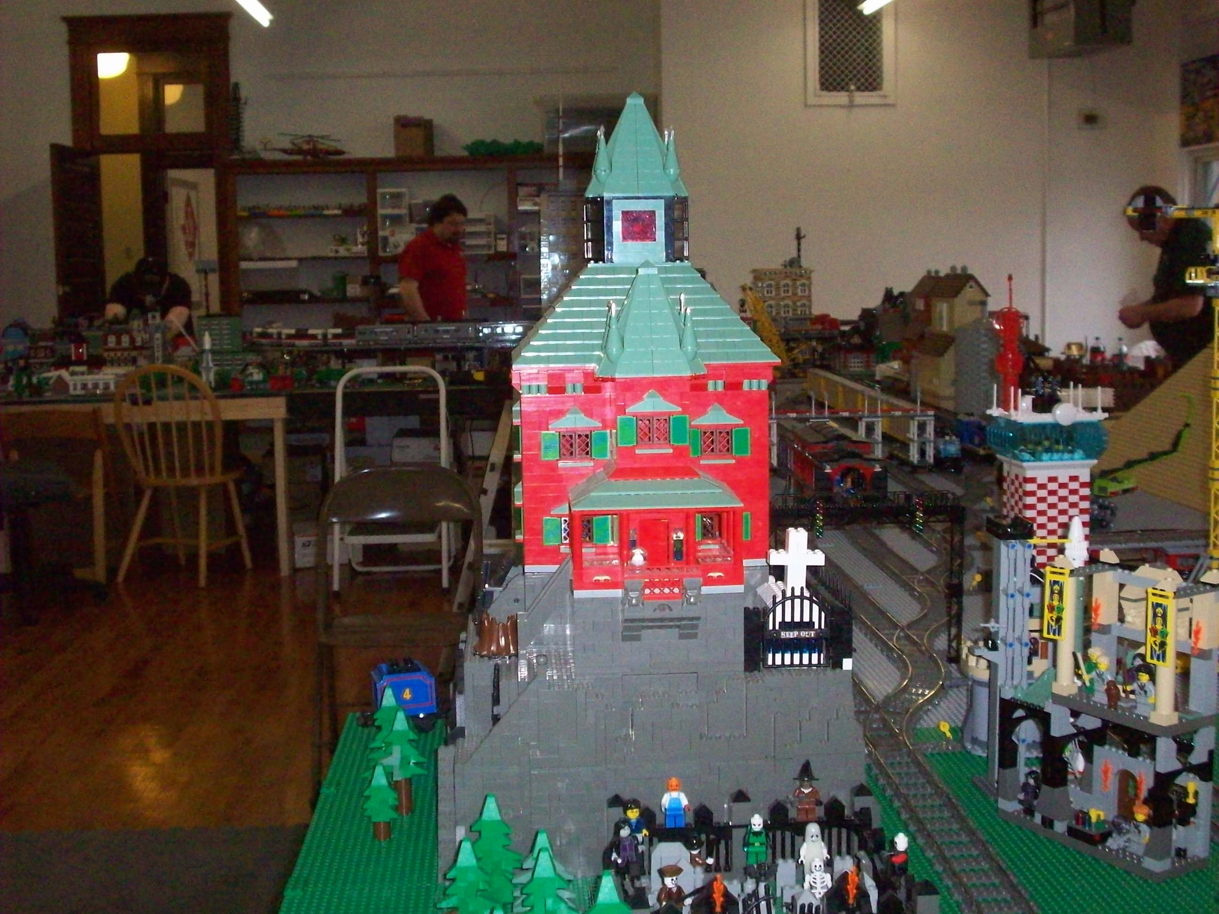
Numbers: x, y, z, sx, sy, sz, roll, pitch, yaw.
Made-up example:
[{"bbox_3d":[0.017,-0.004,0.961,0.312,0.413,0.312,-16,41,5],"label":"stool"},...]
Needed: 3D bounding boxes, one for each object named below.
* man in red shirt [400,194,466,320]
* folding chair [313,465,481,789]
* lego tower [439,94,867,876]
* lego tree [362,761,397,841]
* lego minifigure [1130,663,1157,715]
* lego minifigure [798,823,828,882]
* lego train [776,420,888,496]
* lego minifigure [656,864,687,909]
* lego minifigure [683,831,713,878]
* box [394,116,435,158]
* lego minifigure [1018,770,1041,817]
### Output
[{"bbox_3d":[-1.040,-0.686,9.519,0.360,1.700,0.520,6,10,42],"label":"man in red shirt"},{"bbox_3d":[-0.551,0.446,4.311,0.450,0.775,0.510,-1,7,-1],"label":"folding chair"},{"bbox_3d":[0.024,-0.002,1.512,0.367,0.676,0.376,-1,7,-3],"label":"lego tower"},{"bbox_3d":[-0.207,0.311,1.466,0.032,0.072,0.032,-1,8,-3],"label":"lego tree"},{"bbox_3d":[0.446,0.194,1.353,0.017,0.041,0.025,-6,9,-31],"label":"lego minifigure"},{"bbox_3d":[0.167,0.323,1.325,0.025,0.047,0.016,-1,8,-3],"label":"lego minifigure"},{"bbox_3d":[0.480,-0.004,3.620,0.158,0.136,0.620,-1,7,-3],"label":"lego train"},{"bbox_3d":[0.049,0.343,1.273,0.025,0.046,0.018,-4,8,-21],"label":"lego minifigure"},{"bbox_3d":[0.071,0.329,1.320,0.025,0.043,0.016,-1,8,-3],"label":"lego minifigure"},{"bbox_3d":[-1.196,-1.960,9.924,0.200,0.250,0.220,0,8,9],"label":"box"},{"bbox_3d":[0.389,0.311,1.498,0.017,0.044,0.024,-6,9,-38],"label":"lego minifigure"}]

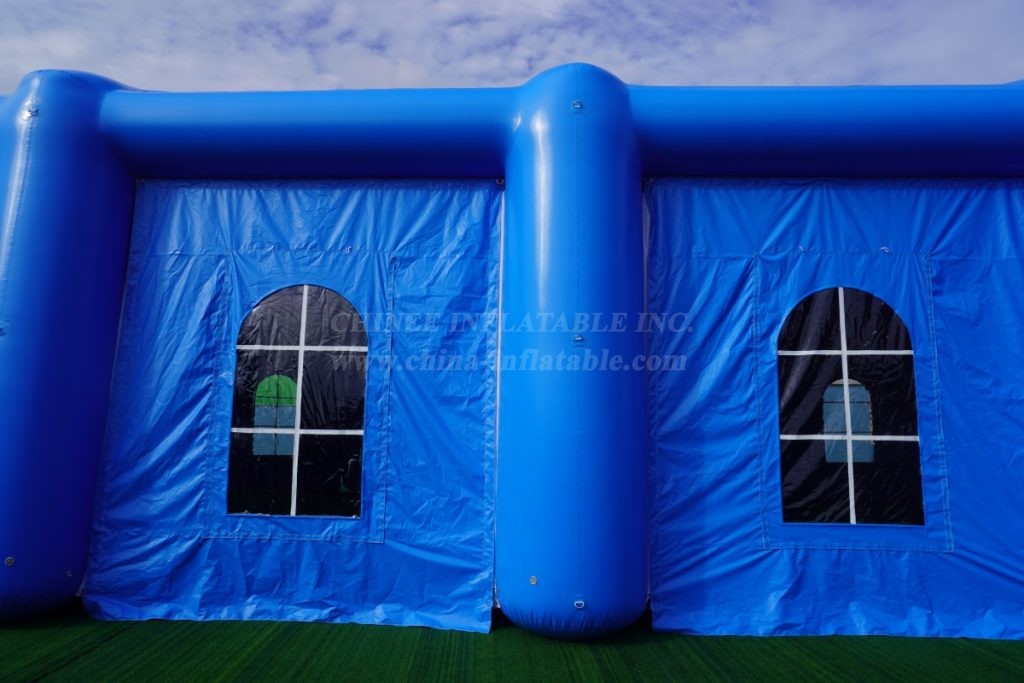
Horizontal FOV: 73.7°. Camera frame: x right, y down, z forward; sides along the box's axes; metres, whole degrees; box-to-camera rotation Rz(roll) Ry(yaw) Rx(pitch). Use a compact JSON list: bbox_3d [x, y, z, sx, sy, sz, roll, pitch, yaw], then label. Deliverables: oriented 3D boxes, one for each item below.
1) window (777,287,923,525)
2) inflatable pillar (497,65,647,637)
[{"bbox_3d":[2.372,0.439,4.819,0.959,1.663,0.040,0,-7,2],"label":"window"},{"bbox_3d":[0.444,-0.018,5.009,1.040,4.163,1.040,1,-8,2],"label":"inflatable pillar"}]

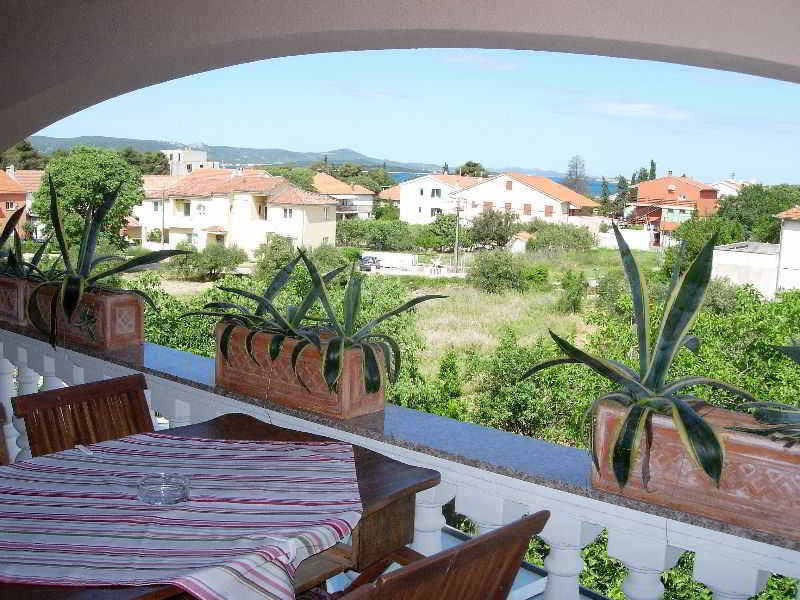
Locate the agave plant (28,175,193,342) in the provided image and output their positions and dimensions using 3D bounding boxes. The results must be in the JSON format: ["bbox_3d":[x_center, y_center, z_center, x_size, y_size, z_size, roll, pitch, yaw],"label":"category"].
[{"bbox_3d":[-1.080,-0.145,3.240,0.550,0.580,0.520,-1,9,-19],"label":"agave plant"}]

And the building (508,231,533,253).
[{"bbox_3d":[14.760,-6.769,106.312,3.000,2.600,3.000,3,9,15],"label":"building"}]

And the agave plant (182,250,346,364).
[{"bbox_3d":[-0.439,0.024,2.847,0.480,0.335,0.420,0,8,-7],"label":"agave plant"}]

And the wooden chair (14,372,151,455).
[{"bbox_3d":[-0.797,0.733,2.616,0.530,0.880,0.453,9,11,41],"label":"wooden chair"}]

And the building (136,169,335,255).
[{"bbox_3d":[-19.897,-10.649,107.363,21.500,8.800,10.000,4,9,20],"label":"building"}]

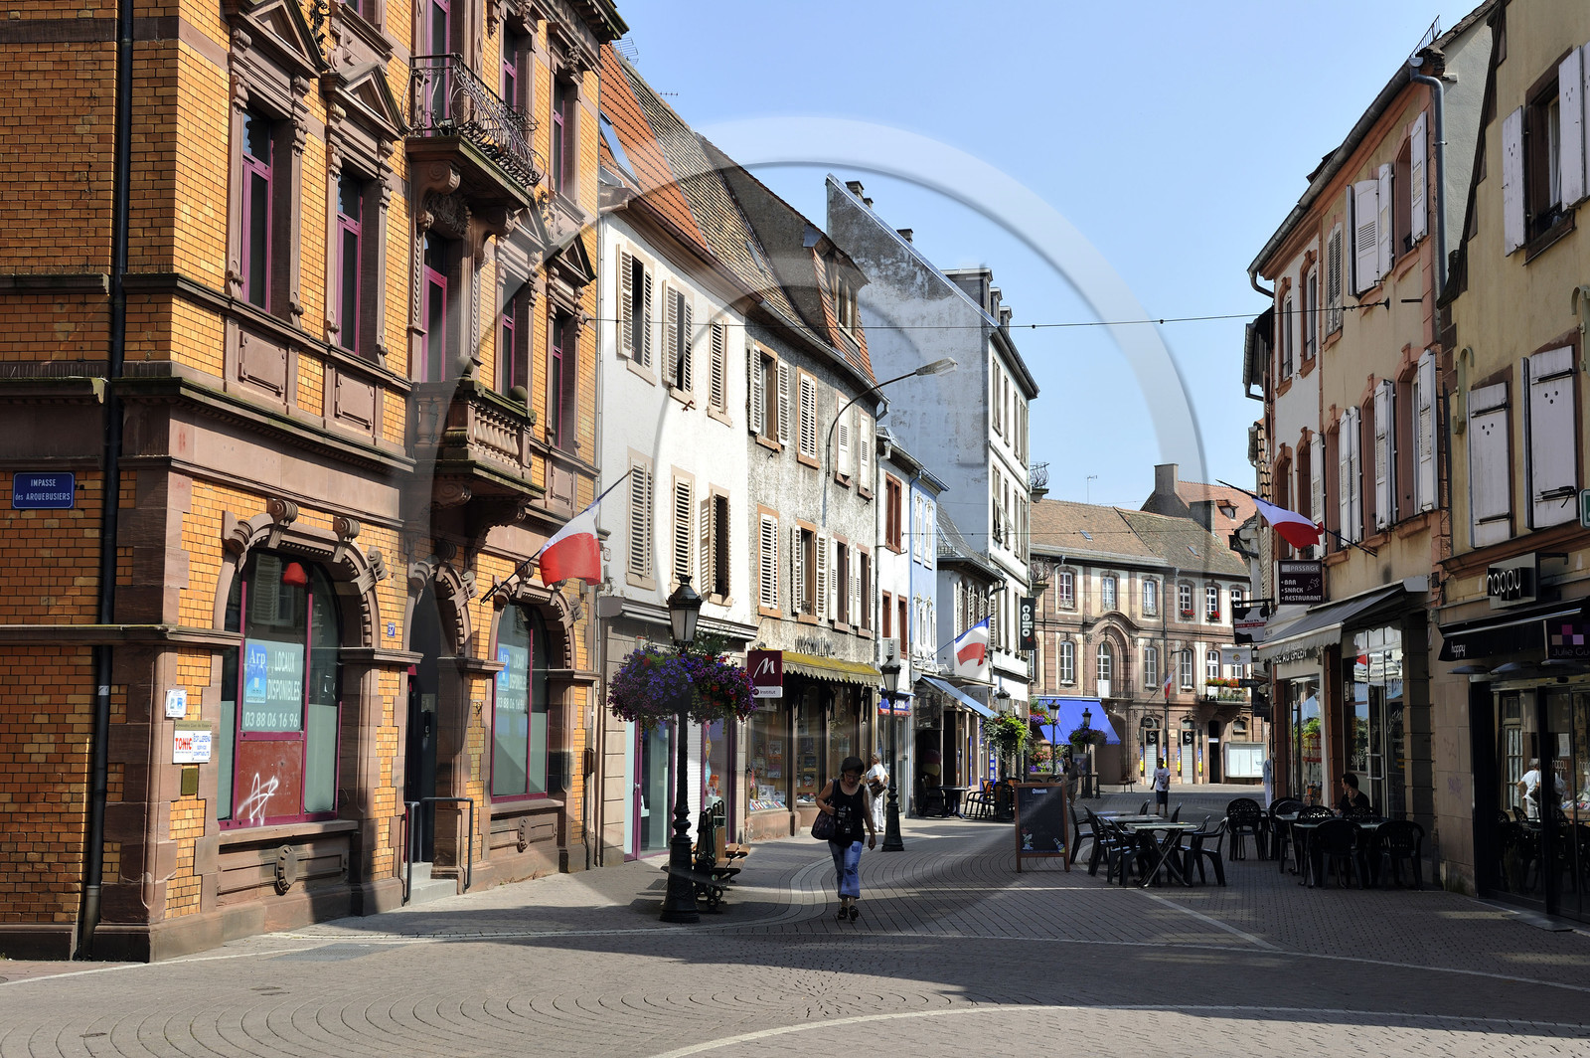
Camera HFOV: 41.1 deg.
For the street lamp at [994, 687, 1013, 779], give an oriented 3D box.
[{"bbox_3d":[5.265,5.631,53.361,0.400,3.380,0.400,0,-5,0],"label":"street lamp"}]

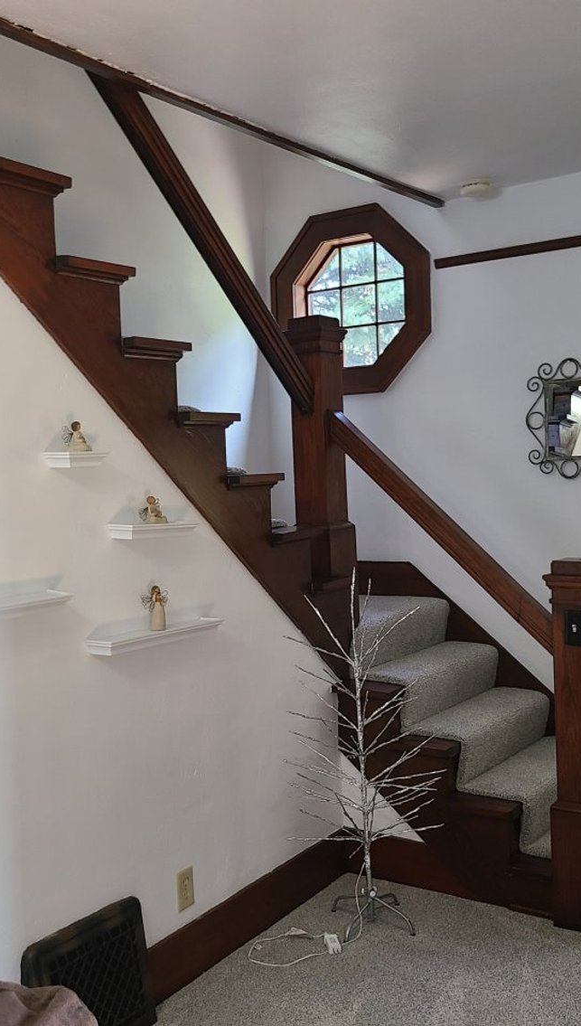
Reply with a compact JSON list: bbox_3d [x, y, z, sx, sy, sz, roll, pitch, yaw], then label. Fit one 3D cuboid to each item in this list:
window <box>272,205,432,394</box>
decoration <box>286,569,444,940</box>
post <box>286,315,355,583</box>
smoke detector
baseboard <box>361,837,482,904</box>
[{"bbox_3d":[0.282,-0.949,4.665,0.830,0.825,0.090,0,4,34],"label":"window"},{"bbox_3d":[0.251,0.770,3.381,0.500,1.177,0.500,-2,3,0],"label":"decoration"},{"bbox_3d":[0.113,-0.235,3.813,0.184,0.953,0.184,0,4,34],"label":"post"},{"bbox_3d":[0.739,-1.292,4.105,0.135,0.045,0.135,-2,3,0],"label":"smoke detector"},{"bbox_3d":[0.436,1.249,3.668,0.522,0.176,0.022,0,4,34],"label":"baseboard"}]

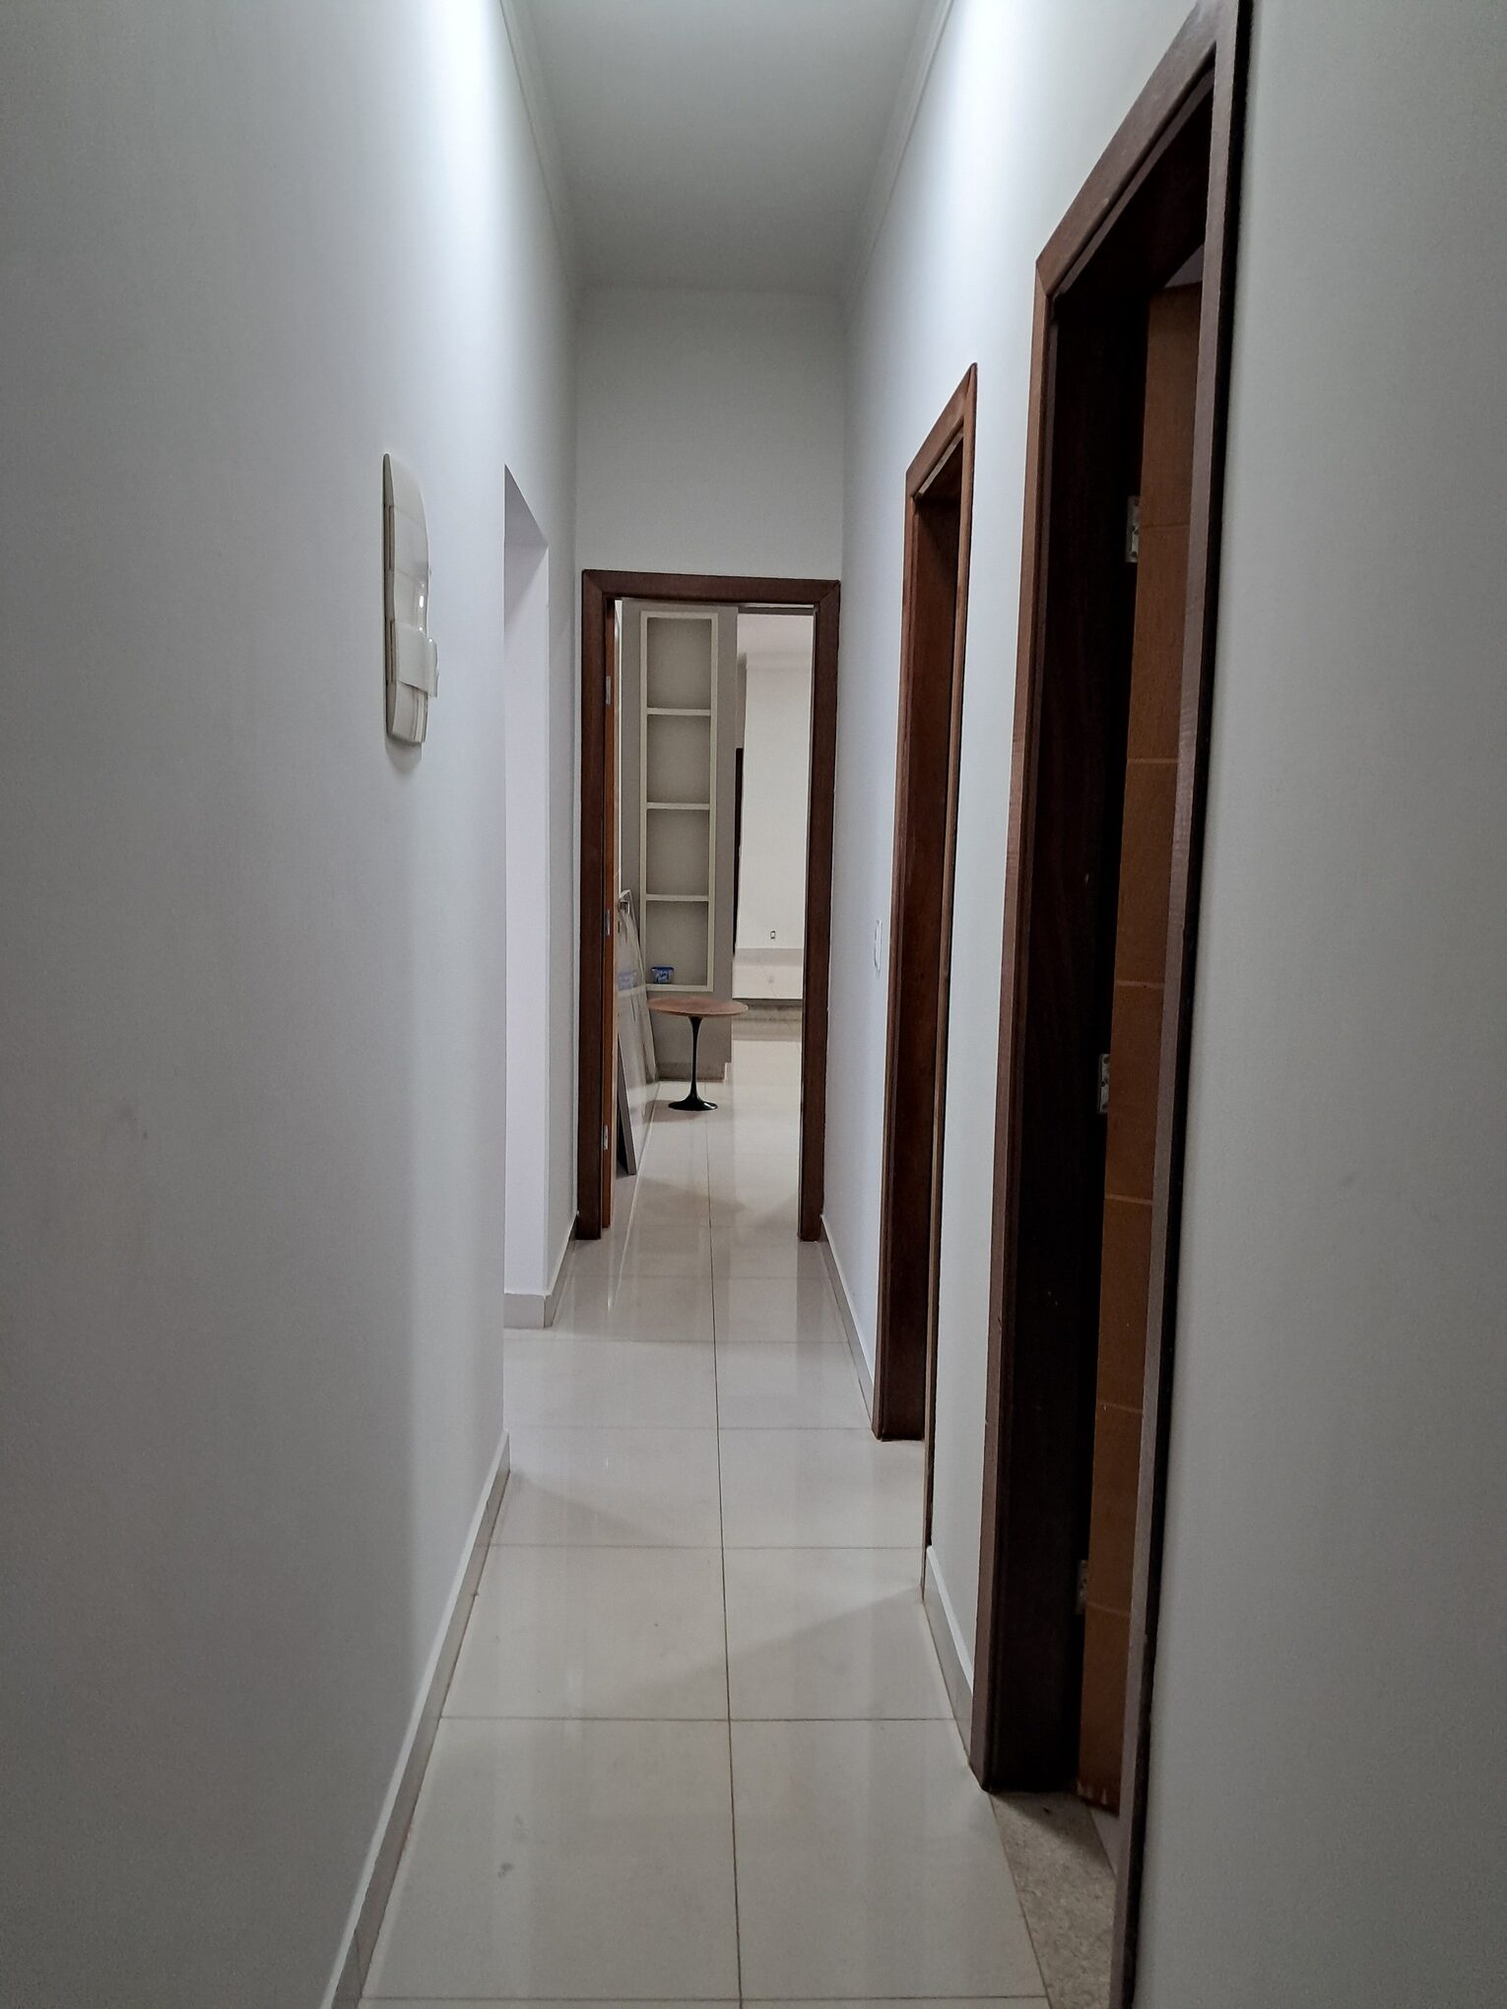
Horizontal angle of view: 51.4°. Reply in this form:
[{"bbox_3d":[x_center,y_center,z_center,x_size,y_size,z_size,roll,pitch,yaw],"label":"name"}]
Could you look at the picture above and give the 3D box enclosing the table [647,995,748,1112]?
[{"bbox_3d":[-0.276,0.256,7.712,0.500,0.500,0.500,1,7,-2],"label":"table"}]

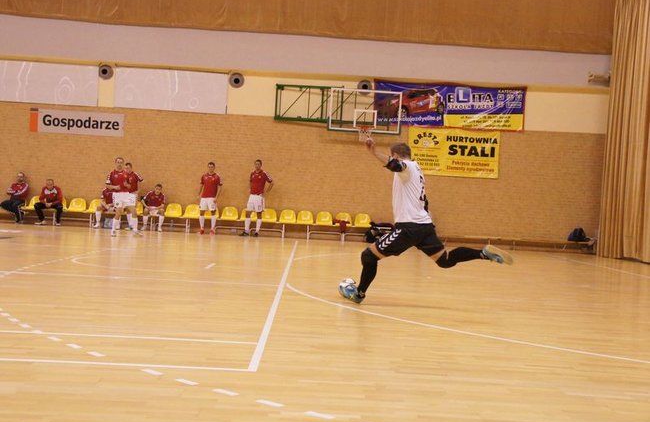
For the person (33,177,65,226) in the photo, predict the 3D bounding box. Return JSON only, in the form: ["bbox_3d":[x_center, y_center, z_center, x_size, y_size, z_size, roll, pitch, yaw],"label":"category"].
[{"bbox_3d":[-6.671,-0.206,19.655,0.620,1.120,0.800,3,1,-1],"label":"person"}]

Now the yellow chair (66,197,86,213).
[{"bbox_3d":[-6.072,-0.139,19.835,0.430,0.360,0.430,3,1,-1],"label":"yellow chair"}]

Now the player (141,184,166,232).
[{"bbox_3d":[-4.150,-0.068,19.644,0.540,1.140,0.780,3,1,-1],"label":"player"}]

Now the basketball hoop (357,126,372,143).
[{"bbox_3d":[0.983,-1.890,20.050,0.460,0.450,0.500,3,1,-1],"label":"basketball hoop"}]

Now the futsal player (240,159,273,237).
[{"bbox_3d":[-1.619,-0.298,19.326,0.630,1.820,0.420,3,1,16],"label":"futsal player"}]

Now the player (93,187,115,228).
[{"bbox_3d":[-5.413,-0.149,20.200,0.620,1.150,0.720,3,1,-6],"label":"player"}]

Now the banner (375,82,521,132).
[{"bbox_3d":[3.219,-2.689,20.850,3.850,1.150,0.050,3,1,-1],"label":"banner"}]

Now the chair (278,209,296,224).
[{"bbox_3d":[-0.933,0.138,20.350,0.430,0.360,0.430,3,1,-1],"label":"chair"}]

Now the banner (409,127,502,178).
[{"bbox_3d":[3.218,-1.440,20.295,2.300,1.160,0.050,3,1,-1],"label":"banner"}]

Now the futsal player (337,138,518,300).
[{"bbox_3d":[1.030,0.138,8.120,1.620,1.630,0.780,3,1,18],"label":"futsal player"}]

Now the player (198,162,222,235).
[{"bbox_3d":[-2.816,-0.309,20.100,0.530,1.800,0.340,3,1,-3],"label":"player"}]

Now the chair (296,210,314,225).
[{"bbox_3d":[-0.474,0.164,19.922,0.430,0.360,0.430,3,1,-1],"label":"chair"}]

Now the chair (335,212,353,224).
[{"bbox_3d":[0.459,0.214,19.936,0.430,0.360,0.430,3,1,-1],"label":"chair"}]

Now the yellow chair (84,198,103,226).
[{"bbox_3d":[-5.766,0.050,20.350,0.450,0.740,0.480,3,1,-1],"label":"yellow chair"}]

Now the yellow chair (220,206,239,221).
[{"bbox_3d":[-2.333,0.076,19.893,0.430,0.360,0.430,3,1,-1],"label":"yellow chair"}]

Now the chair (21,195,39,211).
[{"bbox_3d":[-7.105,-0.171,19.819,0.430,0.360,0.430,3,1,-1],"label":"chair"}]

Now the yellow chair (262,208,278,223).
[{"bbox_3d":[-1.356,0.123,19.908,0.430,0.360,0.430,3,1,-1],"label":"yellow chair"}]

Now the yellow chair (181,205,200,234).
[{"bbox_3d":[-3.365,0.188,20.350,0.460,0.740,0.480,3,1,-1],"label":"yellow chair"}]

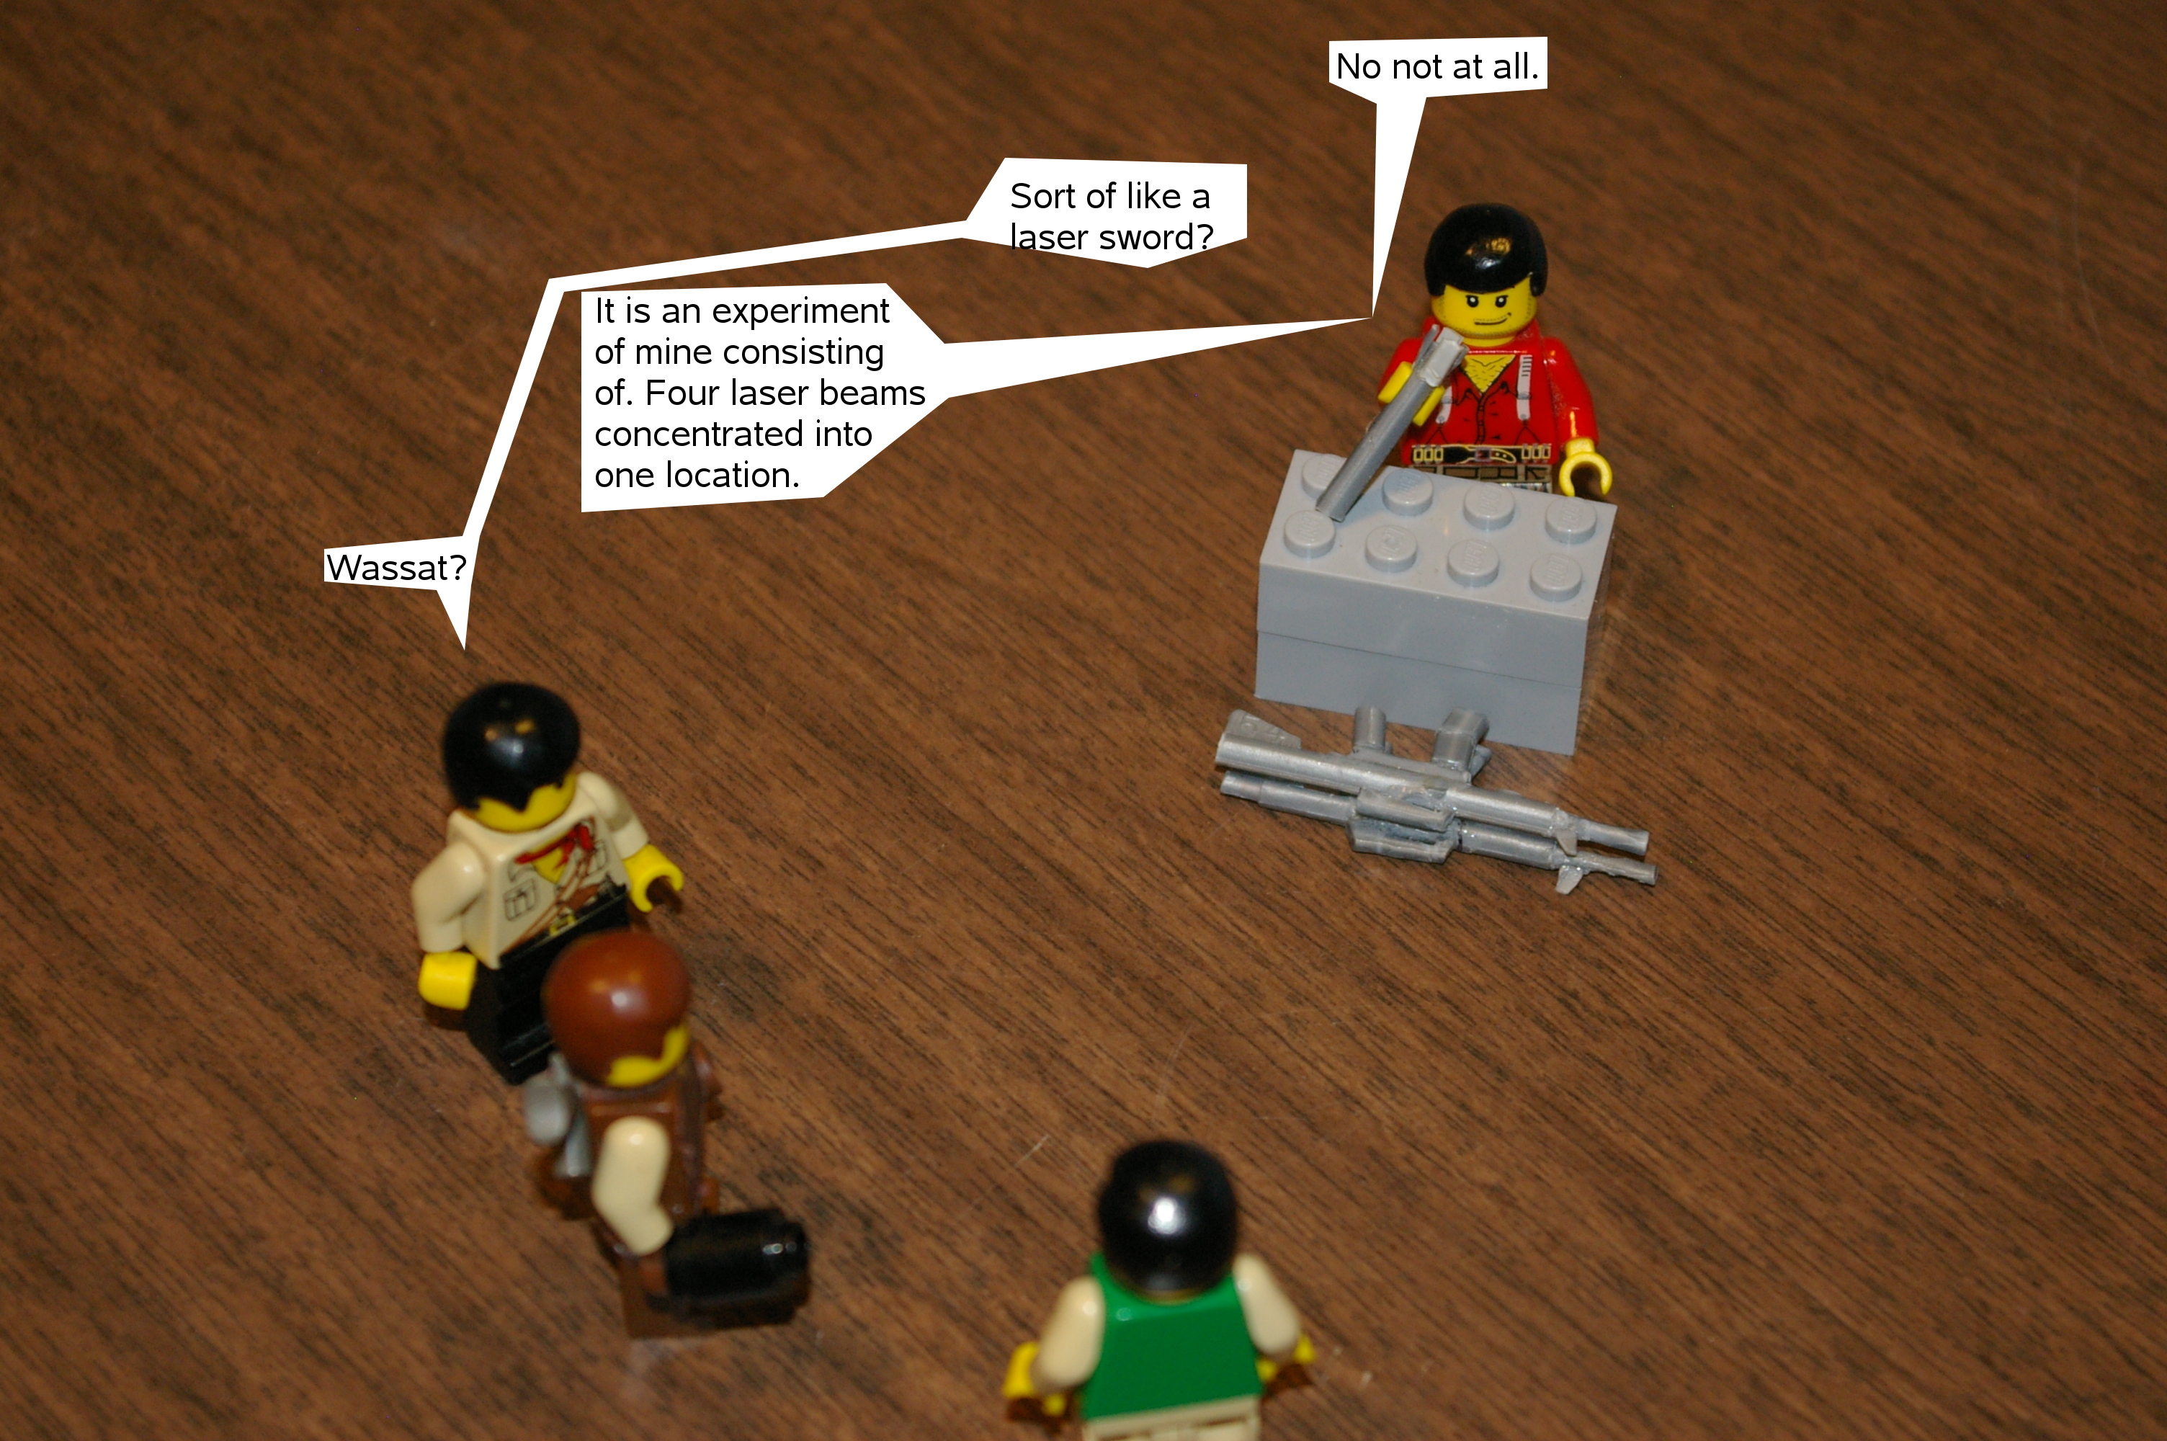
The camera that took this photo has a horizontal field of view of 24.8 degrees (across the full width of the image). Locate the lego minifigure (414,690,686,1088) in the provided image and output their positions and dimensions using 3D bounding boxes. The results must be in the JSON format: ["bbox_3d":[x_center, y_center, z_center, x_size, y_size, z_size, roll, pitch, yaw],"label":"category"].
[{"bbox_3d":[-0.049,0.013,0.445,0.025,0.041,0.013,-31,55,-25],"label":"lego minifigure"}]

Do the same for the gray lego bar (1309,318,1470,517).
[{"bbox_3d":[0.029,-0.028,0.472,0.004,0.021,0.004,34,13,1],"label":"gray lego bar"}]

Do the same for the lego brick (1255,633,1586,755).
[{"bbox_3d":[0.034,-0.009,0.486,0.032,0.010,0.016,10,49,9],"label":"lego brick"}]

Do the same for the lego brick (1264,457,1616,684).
[{"bbox_3d":[0.034,-0.015,0.478,0.032,0.011,0.016,10,49,9],"label":"lego brick"}]

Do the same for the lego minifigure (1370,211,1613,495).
[{"bbox_3d":[0.040,-0.030,0.483,0.023,0.042,0.018,-1,48,-1],"label":"lego minifigure"}]

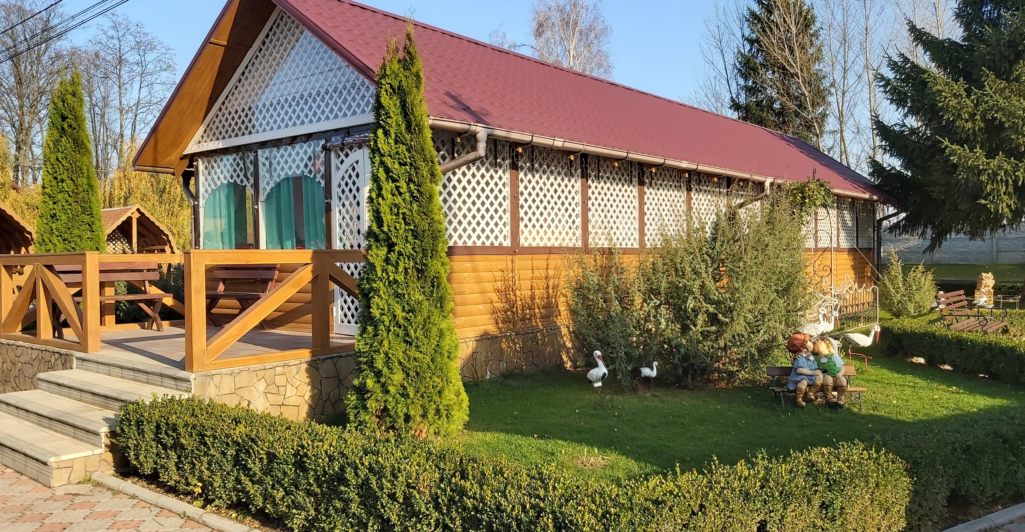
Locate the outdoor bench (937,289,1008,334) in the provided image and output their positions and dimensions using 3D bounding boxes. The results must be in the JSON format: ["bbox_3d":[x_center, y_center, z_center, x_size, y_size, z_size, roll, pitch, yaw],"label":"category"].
[{"bbox_3d":[6.879,0.820,11.456,0.660,0.870,1.900,1,1,39],"label":"outdoor bench"}]

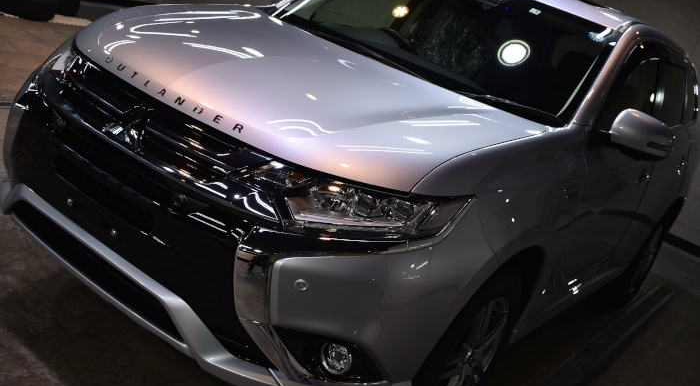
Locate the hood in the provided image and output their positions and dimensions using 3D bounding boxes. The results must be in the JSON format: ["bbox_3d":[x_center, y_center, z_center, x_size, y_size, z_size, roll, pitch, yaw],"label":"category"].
[{"bbox_3d":[-0.203,-0.408,2.620,1.500,0.260,1.150,28,18,29],"label":"hood"}]

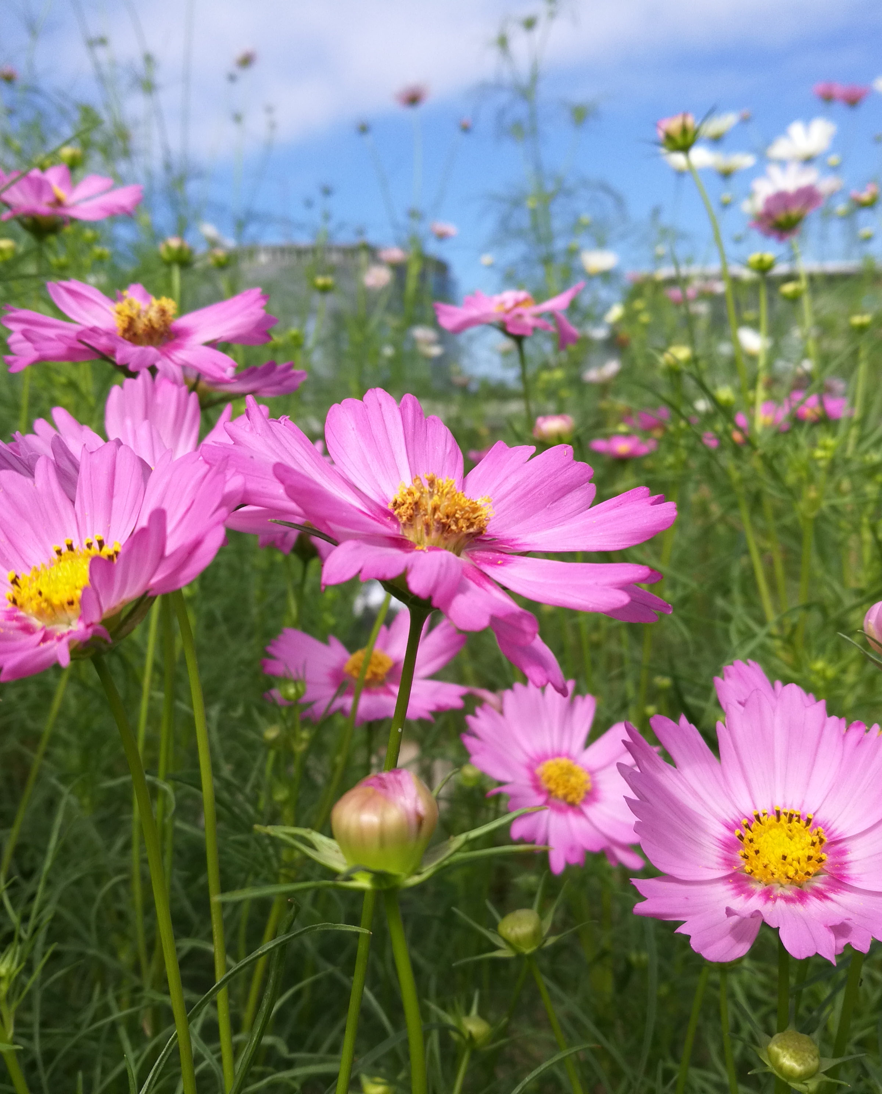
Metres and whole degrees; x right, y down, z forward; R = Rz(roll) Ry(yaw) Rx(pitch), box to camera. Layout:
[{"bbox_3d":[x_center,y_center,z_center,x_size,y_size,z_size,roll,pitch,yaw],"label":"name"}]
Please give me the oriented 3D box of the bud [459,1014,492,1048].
[{"bbox_3d":[0.008,0.117,0.275,0.008,0.009,0.008,4,12,3],"label":"bud"}]

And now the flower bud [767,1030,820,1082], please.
[{"bbox_3d":[0.077,0.112,0.250,0.012,0.011,0.012,-2,14,0],"label":"flower bud"}]

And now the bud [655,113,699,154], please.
[{"bbox_3d":[0.108,-0.189,0.520,0.019,0.018,0.019,-9,7,0],"label":"bud"}]

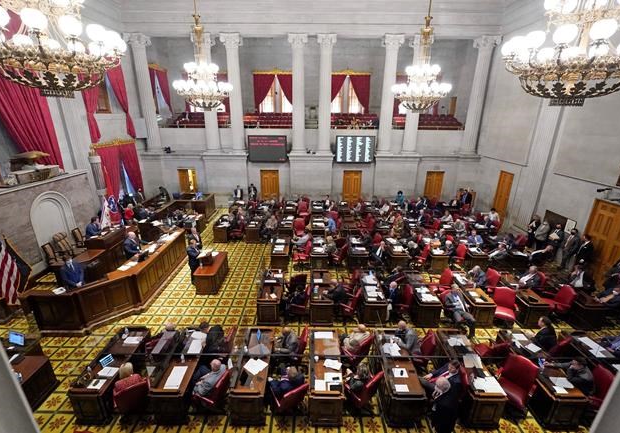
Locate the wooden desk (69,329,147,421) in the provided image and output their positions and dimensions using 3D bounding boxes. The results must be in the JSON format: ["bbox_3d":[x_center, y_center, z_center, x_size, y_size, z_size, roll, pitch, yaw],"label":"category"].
[{"bbox_3d":[-4.443,3.511,6.638,0.690,0.750,1.900,0,18,1],"label":"wooden desk"}]

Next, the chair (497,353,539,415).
[{"bbox_3d":[4.305,3.555,6.059,0.670,1.080,0.690,16,24,40],"label":"chair"}]

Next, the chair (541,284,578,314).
[{"bbox_3d":[7.467,2.641,8.849,0.690,1.080,0.670,4,19,10],"label":"chair"}]

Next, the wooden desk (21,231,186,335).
[{"bbox_3d":[-6.538,1.772,10.709,2.500,1.220,6.000,0,19,-1],"label":"wooden desk"}]

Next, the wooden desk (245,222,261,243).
[{"bbox_3d":[-2.809,0.690,14.898,0.702,0.770,1.750,0,18,0],"label":"wooden desk"}]

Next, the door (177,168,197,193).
[{"bbox_3d":[-8.119,-1.837,19.306,1.280,2.500,0.140,1,19,1],"label":"door"}]

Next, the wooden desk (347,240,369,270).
[{"bbox_3d":[1.954,1.534,12.324,0.823,0.770,1.800,0,18,0],"label":"wooden desk"}]

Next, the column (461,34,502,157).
[{"bbox_3d":[10.249,-7.217,17.558,1.200,6.680,1.200,1,19,1],"label":"column"}]

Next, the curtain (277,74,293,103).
[{"bbox_3d":[-1.829,-9.669,22.388,1.455,2.355,0.220,0,18,0],"label":"curtain"}]

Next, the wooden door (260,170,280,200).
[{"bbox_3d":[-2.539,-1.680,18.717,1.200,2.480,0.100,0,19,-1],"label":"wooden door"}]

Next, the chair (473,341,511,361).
[{"bbox_3d":[4.240,3.263,7.003,0.630,0.950,0.680,-8,21,-22],"label":"chair"}]

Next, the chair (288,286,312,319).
[{"bbox_3d":[-0.292,2.612,8.577,0.660,1.030,0.640,5,19,15],"label":"chair"}]

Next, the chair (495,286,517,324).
[{"bbox_3d":[5.711,2.745,8.504,0.630,0.950,0.680,11,22,27],"label":"chair"}]

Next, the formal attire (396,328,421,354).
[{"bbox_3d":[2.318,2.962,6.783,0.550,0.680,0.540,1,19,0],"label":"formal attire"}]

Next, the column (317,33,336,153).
[{"bbox_3d":[1.005,-7.538,18.372,1.250,6.823,1.200,0,18,0],"label":"column"}]

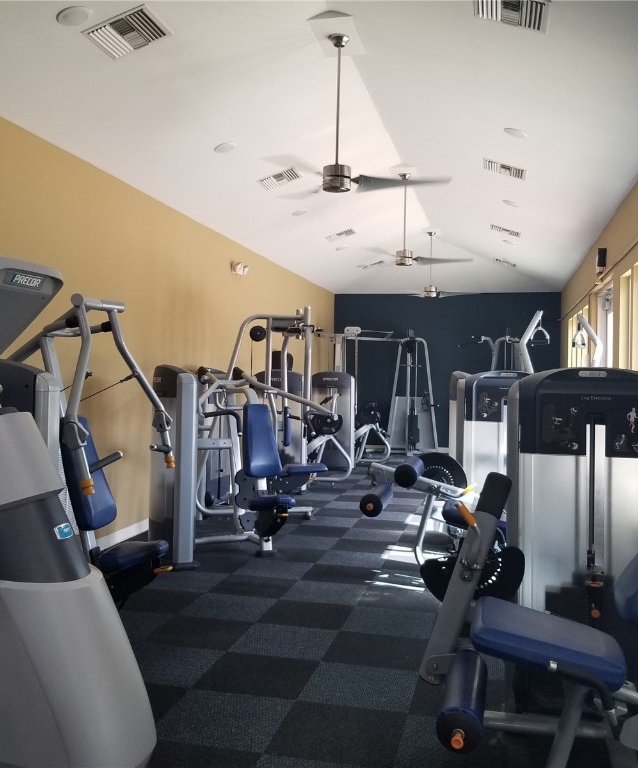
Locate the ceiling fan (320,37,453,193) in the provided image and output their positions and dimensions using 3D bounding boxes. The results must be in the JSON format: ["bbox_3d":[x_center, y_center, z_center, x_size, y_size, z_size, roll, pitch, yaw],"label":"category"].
[{"bbox_3d":[0.140,-1.767,5.021,1.400,1.030,1.340,1,0,13],"label":"ceiling fan"}]

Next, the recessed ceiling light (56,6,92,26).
[{"bbox_3d":[-1.309,-1.956,4.107,0.187,0.025,0.187,-16,-4,13],"label":"recessed ceiling light"}]

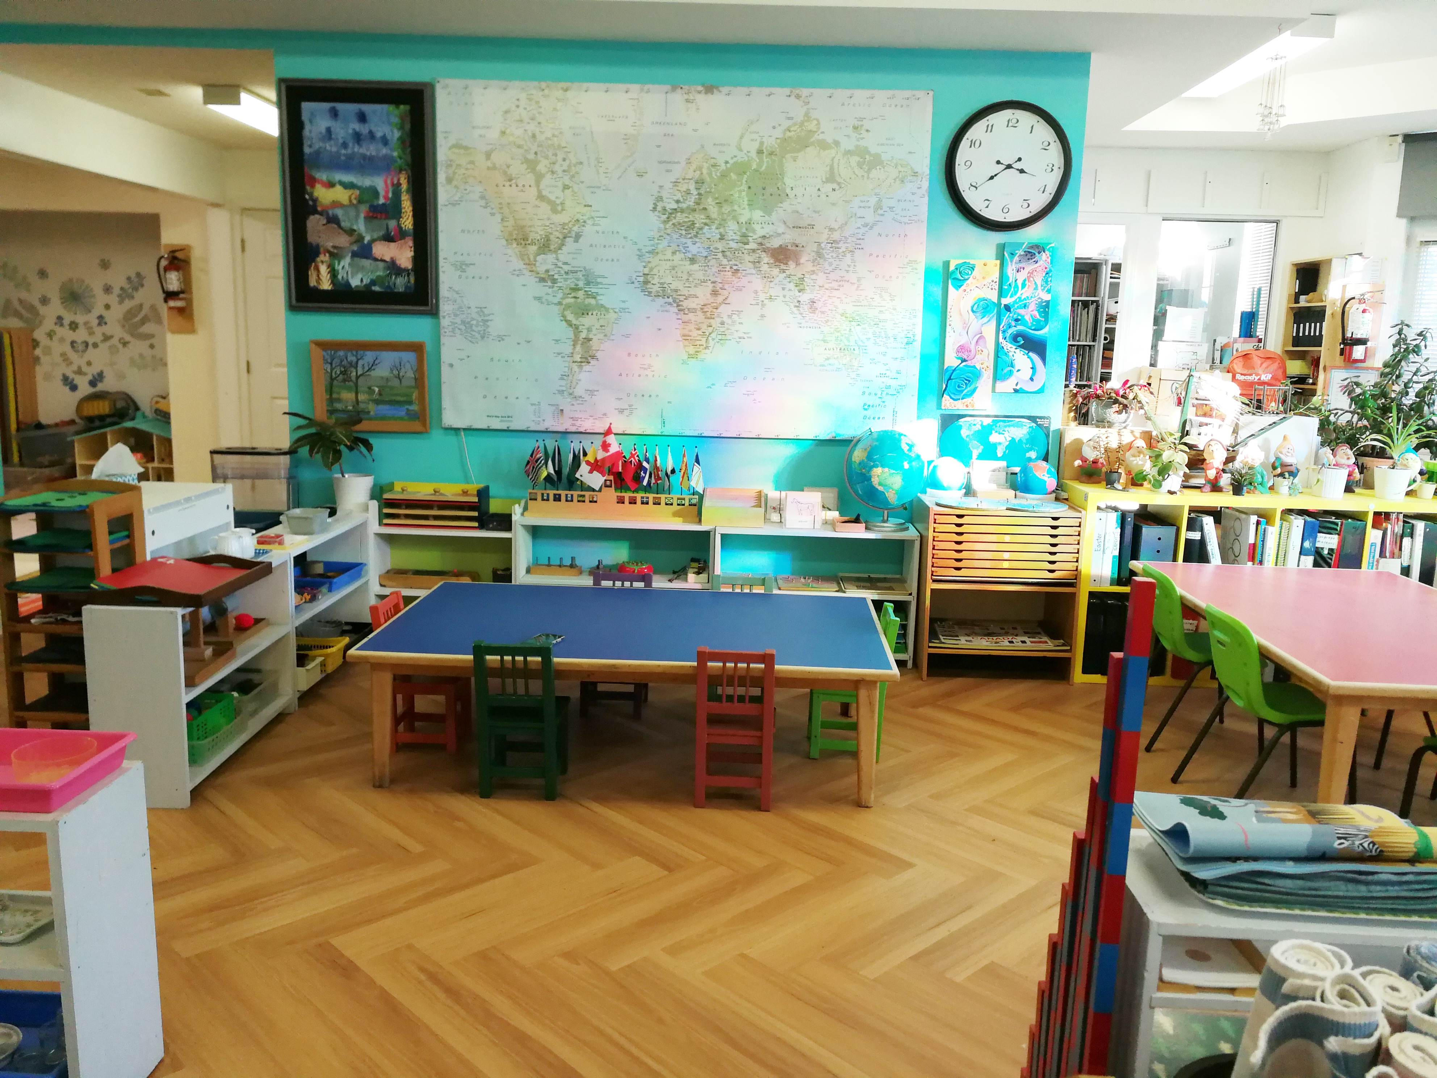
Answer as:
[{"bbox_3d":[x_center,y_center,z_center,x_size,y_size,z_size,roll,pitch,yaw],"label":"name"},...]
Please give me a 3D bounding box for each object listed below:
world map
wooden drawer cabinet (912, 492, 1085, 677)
[{"bbox_3d":[-0.161,-1.160,4.734,2.053,1.425,0.020,2,10,3],"label":"world map"},{"bbox_3d":[1.137,0.196,4.640,0.600,0.700,0.420,2,10,3],"label":"wooden drawer cabinet"}]

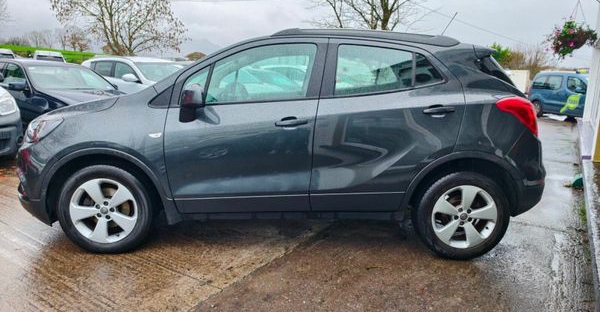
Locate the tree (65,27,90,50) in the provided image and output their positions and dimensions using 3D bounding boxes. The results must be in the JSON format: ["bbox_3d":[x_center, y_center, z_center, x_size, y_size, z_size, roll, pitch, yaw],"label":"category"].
[{"bbox_3d":[-41.855,-21.821,75.000,4.700,4.600,4.400,-5,13,-28],"label":"tree"}]

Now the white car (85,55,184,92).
[{"bbox_3d":[-3.465,-1.556,9.537,4.270,1.450,1.770,8,13,30],"label":"white car"}]

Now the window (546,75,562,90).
[{"bbox_3d":[9.458,-2.728,14.800,0.060,0.520,0.820,11,10,-4],"label":"window"}]

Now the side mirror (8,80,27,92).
[{"bbox_3d":[-4.582,-1.143,6.467,0.130,0.160,0.230,8,13,31],"label":"side mirror"}]

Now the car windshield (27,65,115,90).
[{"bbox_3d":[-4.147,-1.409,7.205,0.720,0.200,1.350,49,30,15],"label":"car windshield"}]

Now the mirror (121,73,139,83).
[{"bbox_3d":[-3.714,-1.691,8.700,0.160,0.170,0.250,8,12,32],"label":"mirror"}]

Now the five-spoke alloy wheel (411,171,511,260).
[{"bbox_3d":[1.175,0.421,2.933,0.685,0.685,0.220,1,11,-1],"label":"five-spoke alloy wheel"}]

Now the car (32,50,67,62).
[{"bbox_3d":[-13.157,-4.793,21.000,1.800,1.530,4.350,-5,12,-32],"label":"car"}]

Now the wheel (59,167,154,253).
[{"bbox_3d":[-1.379,0.371,2.901,0.685,0.685,0.220,1,11,-1],"label":"wheel"}]

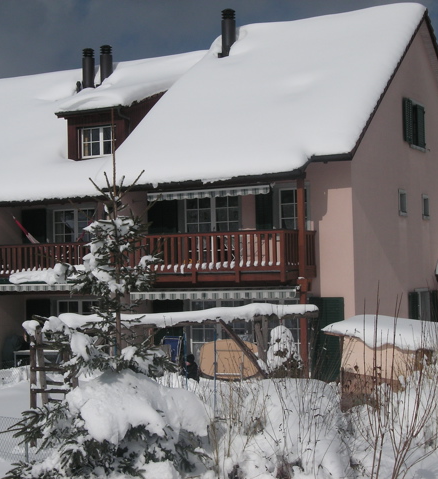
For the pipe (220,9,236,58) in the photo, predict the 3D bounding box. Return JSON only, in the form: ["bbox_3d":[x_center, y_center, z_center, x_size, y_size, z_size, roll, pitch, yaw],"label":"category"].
[{"bbox_3d":[0.297,-6.294,30.985,0.426,1.534,0.426,-1,-2,0],"label":"pipe"}]

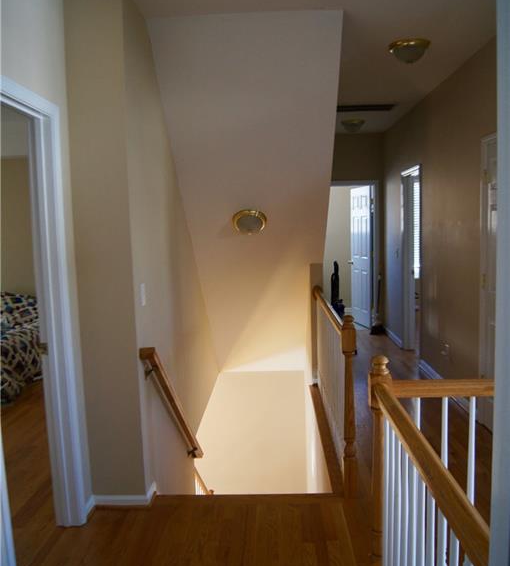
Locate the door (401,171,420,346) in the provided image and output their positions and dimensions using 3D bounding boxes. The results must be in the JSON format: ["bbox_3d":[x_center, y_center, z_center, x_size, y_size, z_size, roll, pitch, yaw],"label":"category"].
[{"bbox_3d":[1.794,-0.209,6.471,0.130,2.100,0.920,-1,6,3],"label":"door"}]

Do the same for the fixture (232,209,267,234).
[{"bbox_3d":[-0.042,-0.471,4.749,0.286,0.104,0.286,-1,-35,3],"label":"fixture"}]

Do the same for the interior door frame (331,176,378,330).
[{"bbox_3d":[1.325,-0.373,8.235,0.910,2.100,0.130,-1,6,3],"label":"interior door frame"}]

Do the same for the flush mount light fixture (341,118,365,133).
[{"bbox_3d":[1.169,-1.869,6.842,0.284,0.124,0.284,-1,6,3],"label":"flush mount light fixture"}]

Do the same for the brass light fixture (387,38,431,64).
[{"bbox_3d":[1.065,-1.579,3.963,0.284,0.120,0.284,-1,6,3],"label":"brass light fixture"}]

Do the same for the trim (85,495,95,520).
[{"bbox_3d":[-0.902,1.218,3.146,0.016,0.080,0.160,-1,6,3],"label":"trim"}]

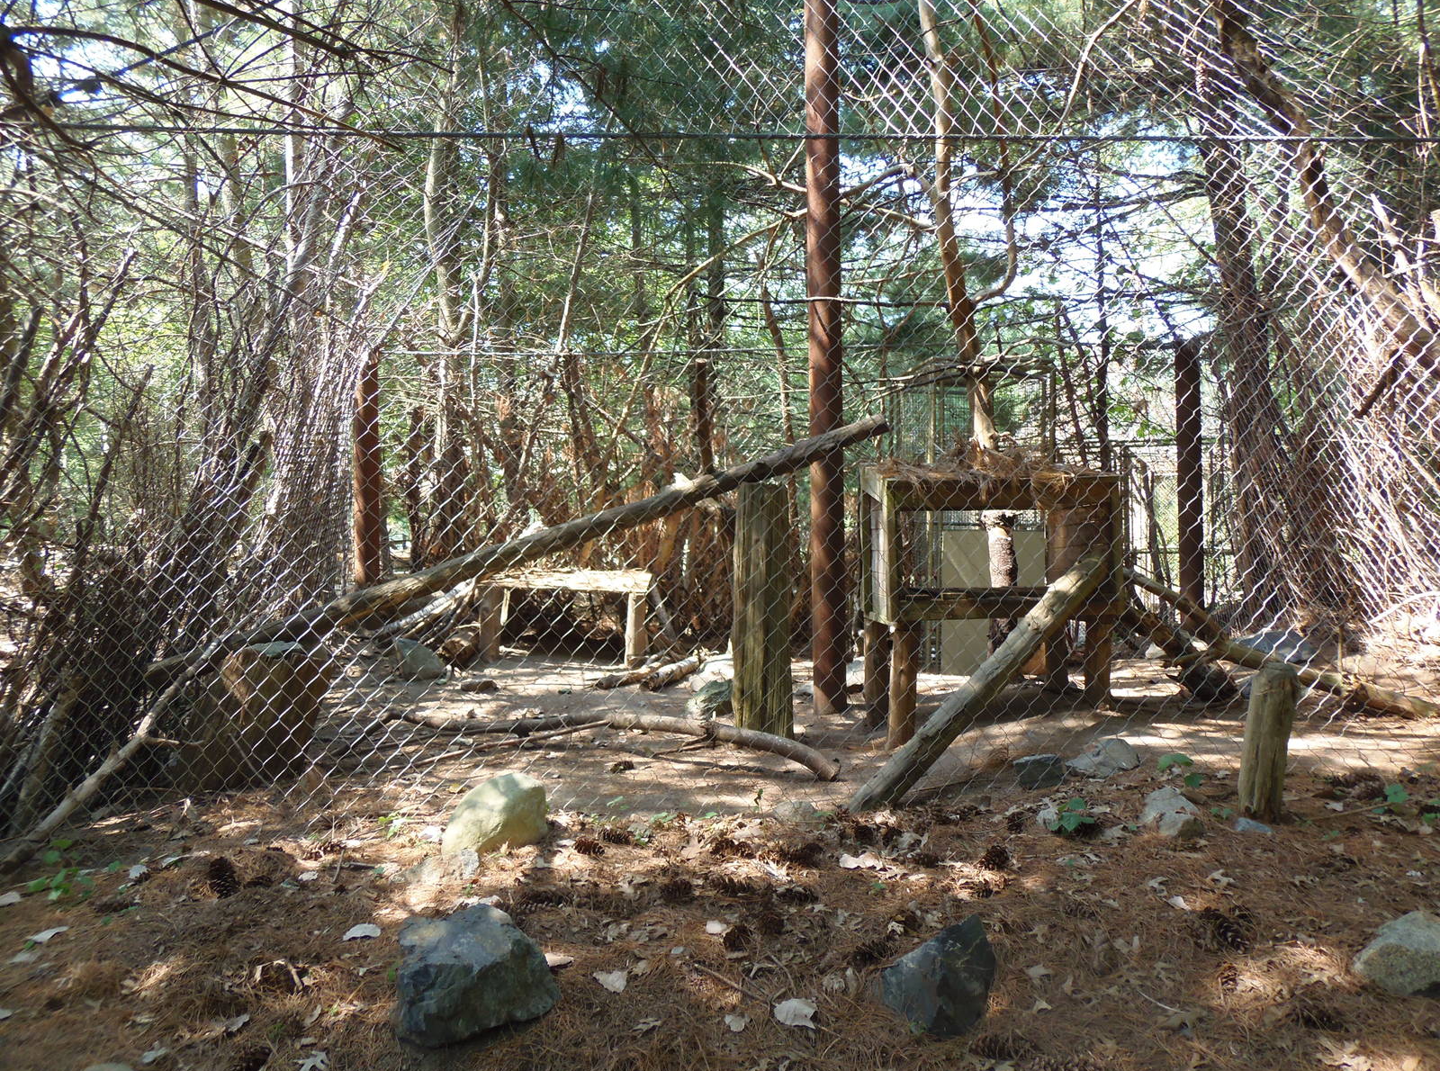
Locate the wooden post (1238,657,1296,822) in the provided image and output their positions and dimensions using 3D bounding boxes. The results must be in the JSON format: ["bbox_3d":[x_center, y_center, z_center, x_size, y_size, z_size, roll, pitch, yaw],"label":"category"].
[{"bbox_3d":[1.442,0.540,2.618,0.117,0.400,0.117,8,3,27],"label":"wooden post"}]

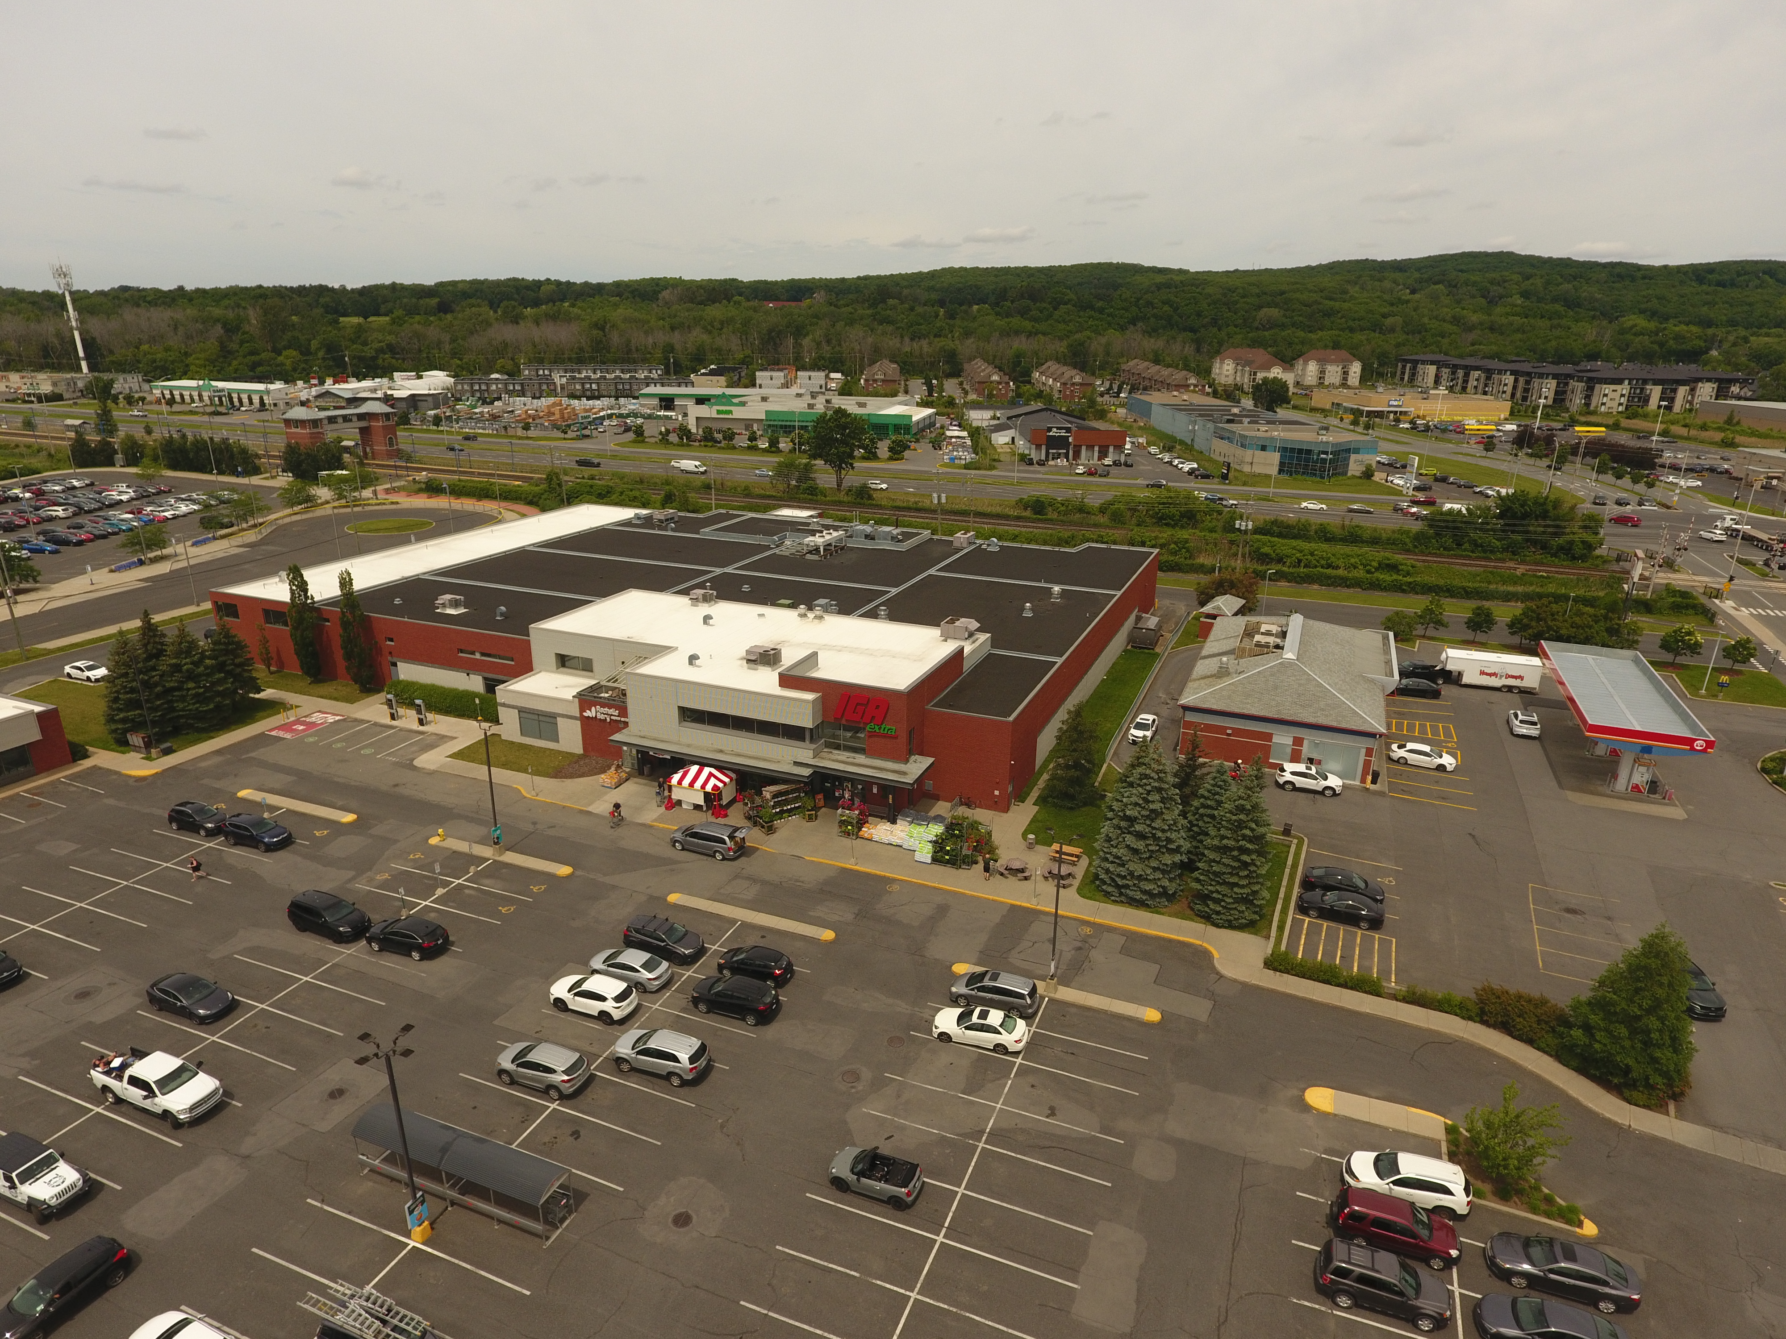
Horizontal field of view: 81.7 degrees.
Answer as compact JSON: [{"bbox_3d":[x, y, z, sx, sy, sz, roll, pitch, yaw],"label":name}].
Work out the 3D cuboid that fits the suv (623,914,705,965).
[{"bbox_3d":[-12.495,14.698,56.553,4.500,1.680,1.820,7,20,22],"label":"suv"}]

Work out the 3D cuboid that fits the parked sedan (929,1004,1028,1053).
[{"bbox_3d":[4.241,17.329,49.995,4.600,1.450,1.770,7,20,17],"label":"parked sedan"}]

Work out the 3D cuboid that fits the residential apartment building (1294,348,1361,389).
[{"bbox_3d":[234.123,-162.114,555.083,31.000,18.600,17.000,1,19,5],"label":"residential apartment building"}]

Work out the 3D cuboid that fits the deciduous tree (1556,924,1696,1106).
[{"bbox_3d":[34.287,15.237,47.404,5.300,7.900,5.300,16,24,38],"label":"deciduous tree"}]

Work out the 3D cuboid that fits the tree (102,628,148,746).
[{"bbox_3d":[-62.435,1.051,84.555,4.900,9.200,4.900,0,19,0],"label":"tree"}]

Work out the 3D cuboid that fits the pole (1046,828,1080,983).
[{"bbox_3d":[8.318,12.008,51.724,1.850,8.600,0.600,8,20,21],"label":"pole"}]

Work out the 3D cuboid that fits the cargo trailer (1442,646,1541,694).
[{"bbox_3d":[56.462,0.150,97.891,8.150,2.950,2.500,6,20,17],"label":"cargo trailer"}]

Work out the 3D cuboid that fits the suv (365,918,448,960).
[{"bbox_3d":[-26.563,14.496,56.401,4.660,1.650,1.870,6,20,18],"label":"suv"}]

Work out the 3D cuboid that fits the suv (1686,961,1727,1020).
[{"bbox_3d":[40.207,15.757,52.391,1.830,1.620,4.500,2,19,7],"label":"suv"}]

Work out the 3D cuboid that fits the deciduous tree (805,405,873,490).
[{"bbox_3d":[-11.001,-45.557,213.016,12.800,17.200,12.800,0,19,-3],"label":"deciduous tree"}]

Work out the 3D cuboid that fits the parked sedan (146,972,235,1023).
[{"bbox_3d":[-35.300,16.420,51.850,4.690,1.440,1.860,8,20,21],"label":"parked sedan"}]

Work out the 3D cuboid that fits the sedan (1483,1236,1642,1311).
[{"bbox_3d":[24.355,21.760,37.580,4.860,1.450,1.820,8,21,20],"label":"sedan"}]

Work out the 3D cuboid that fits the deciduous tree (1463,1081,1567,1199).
[{"bbox_3d":[25.048,18.765,41.484,4.000,4.500,4.000,0,20,0],"label":"deciduous tree"}]

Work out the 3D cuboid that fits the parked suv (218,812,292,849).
[{"bbox_3d":[-41.663,10.622,67.580,4.520,1.660,1.820,7,20,18],"label":"parked suv"}]

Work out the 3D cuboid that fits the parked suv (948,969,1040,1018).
[{"bbox_3d":[5.168,16.358,52.614,4.610,1.630,1.755,8,20,21],"label":"parked suv"}]

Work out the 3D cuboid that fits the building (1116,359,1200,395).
[{"bbox_3d":[119.264,-128.964,460.767,13.500,13.500,90.000,0,19,-2],"label":"building"}]

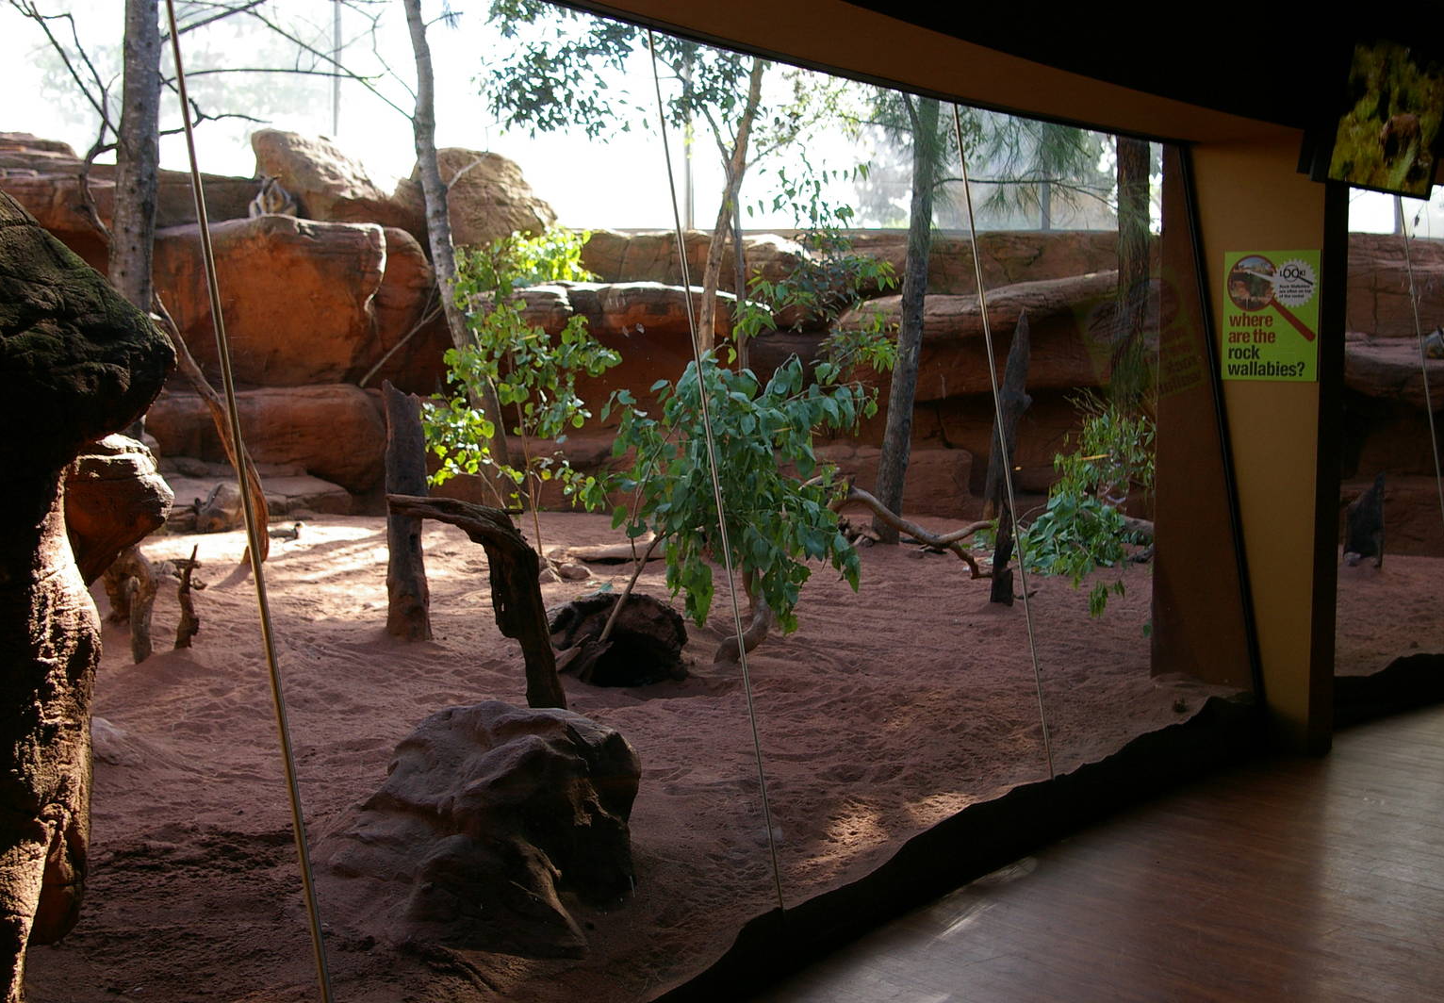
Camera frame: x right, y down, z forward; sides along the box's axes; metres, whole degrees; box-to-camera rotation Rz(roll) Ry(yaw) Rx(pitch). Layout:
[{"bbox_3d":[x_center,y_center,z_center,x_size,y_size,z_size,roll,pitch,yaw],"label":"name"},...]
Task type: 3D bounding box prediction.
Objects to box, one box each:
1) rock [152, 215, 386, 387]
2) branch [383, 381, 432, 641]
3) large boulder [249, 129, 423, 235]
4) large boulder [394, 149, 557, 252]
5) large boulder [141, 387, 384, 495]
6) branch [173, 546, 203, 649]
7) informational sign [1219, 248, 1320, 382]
[{"bbox_3d":[-4.172,-1.903,16.800,2.500,1.650,1.700,-1,5,-7],"label":"rock"},{"bbox_3d":[-1.649,0.049,9.200,0.240,1.370,0.230,0,5,-5],"label":"branch"},{"bbox_3d":[-3.787,-3.124,17.200,1.700,1.050,1.300,-1,5,-6],"label":"large boulder"},{"bbox_3d":[-2.443,-2.997,17.400,1.580,1.000,1.300,0,5,-4],"label":"large boulder"},{"bbox_3d":[-4.296,-0.586,16.500,2.300,1.020,1.400,-1,5,-7],"label":"large boulder"},{"bbox_3d":[-2.733,0.492,9.000,0.150,0.530,0.120,-1,5,-9],"label":"branch"},{"bbox_3d":[2.452,-0.828,7.850,0.413,0.582,0.012,2,5,26],"label":"informational sign"}]

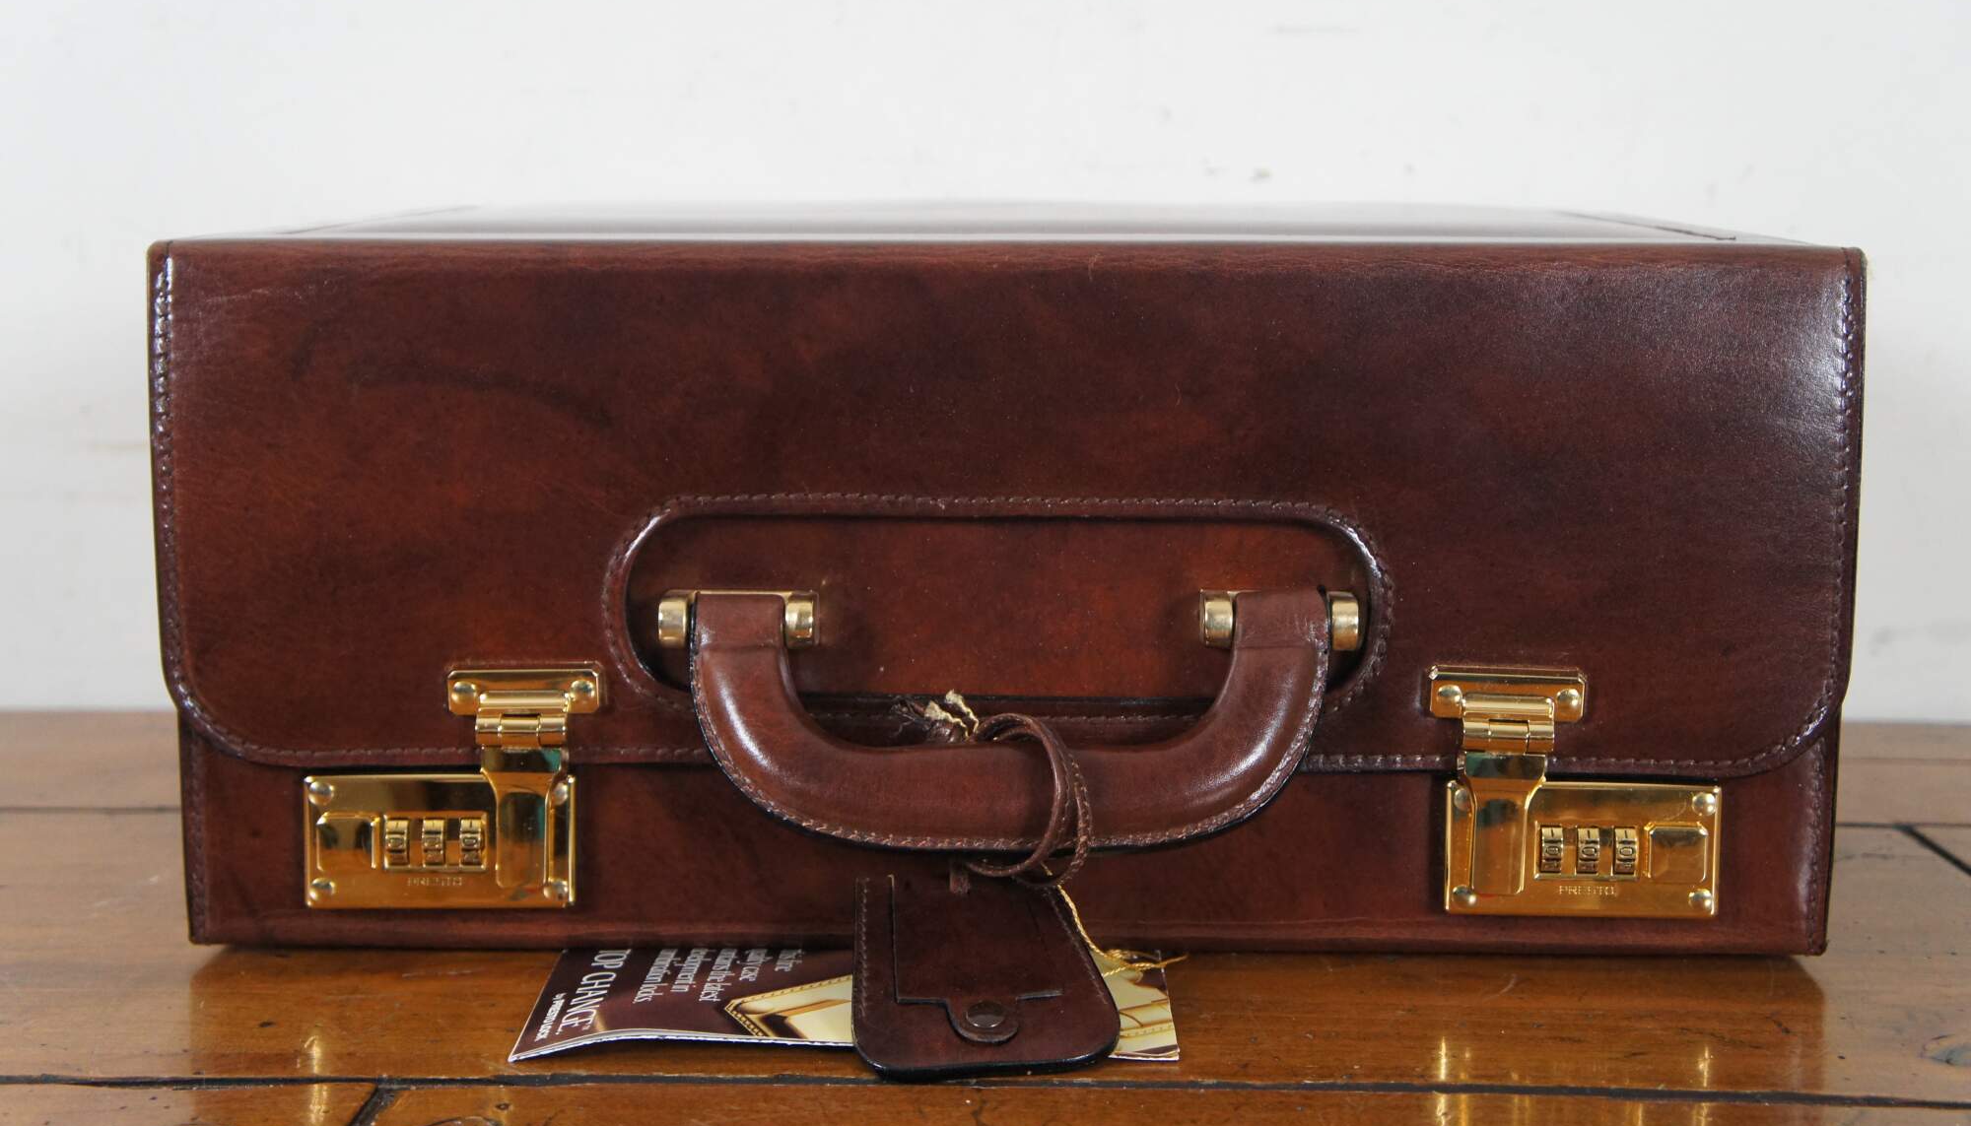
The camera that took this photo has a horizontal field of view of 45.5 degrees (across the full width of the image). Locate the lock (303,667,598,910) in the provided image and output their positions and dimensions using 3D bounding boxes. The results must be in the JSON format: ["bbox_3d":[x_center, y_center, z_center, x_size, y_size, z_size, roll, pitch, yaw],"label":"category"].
[{"bbox_3d":[-0.144,0.061,0.635,0.078,0.066,0.013,0,8,1],"label":"lock"}]

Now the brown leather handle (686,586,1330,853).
[{"bbox_3d":[0.006,0.042,0.620,0.170,0.069,0.029,0,8,1],"label":"brown leather handle"}]

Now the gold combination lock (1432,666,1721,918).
[{"bbox_3d":[0.158,0.061,0.631,0.079,0.069,0.013,0,8,1],"label":"gold combination lock"}]

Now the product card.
[{"bbox_3d":[-0.034,0.111,0.620,0.163,0.006,0.105,0,8,1],"label":"product card"}]

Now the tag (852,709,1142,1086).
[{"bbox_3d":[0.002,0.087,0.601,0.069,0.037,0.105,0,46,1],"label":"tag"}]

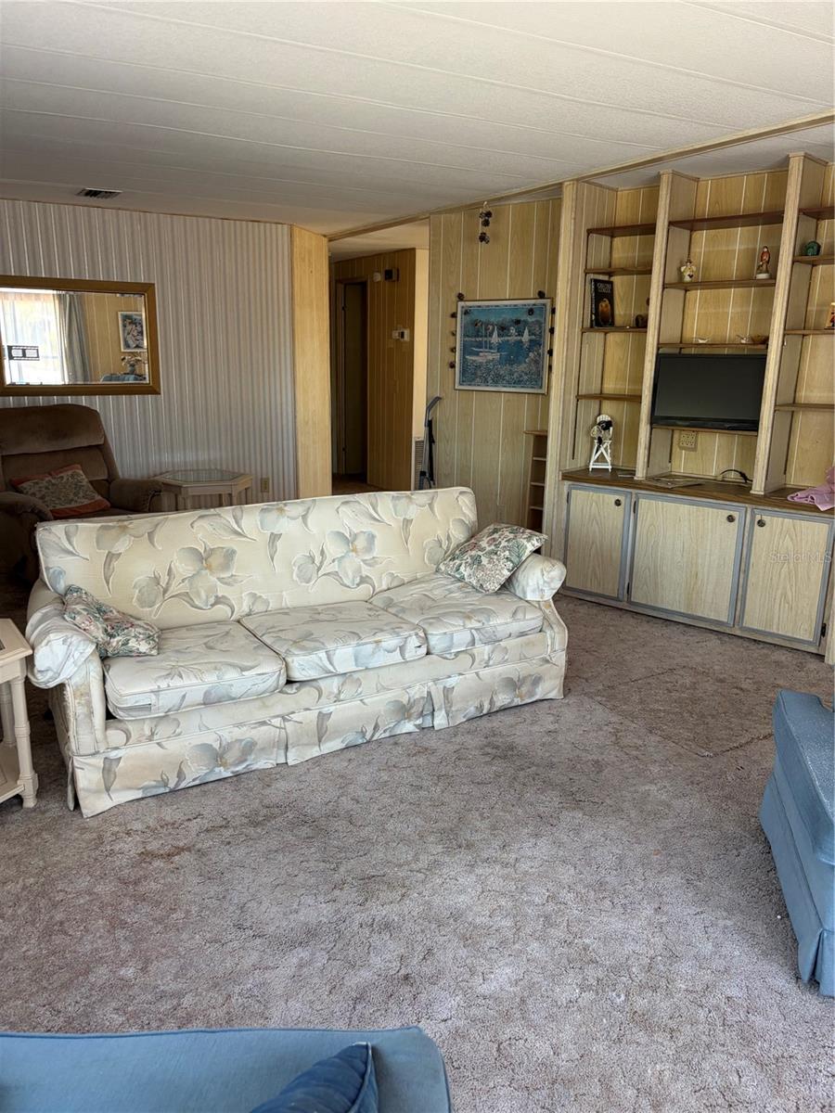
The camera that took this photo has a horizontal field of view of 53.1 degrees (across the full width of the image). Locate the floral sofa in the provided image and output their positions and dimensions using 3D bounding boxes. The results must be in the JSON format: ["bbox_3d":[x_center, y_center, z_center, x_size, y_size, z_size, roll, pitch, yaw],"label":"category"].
[{"bbox_3d":[-0.436,0.225,3.303,2.080,0.810,0.870,-7,16,-30],"label":"floral sofa"}]

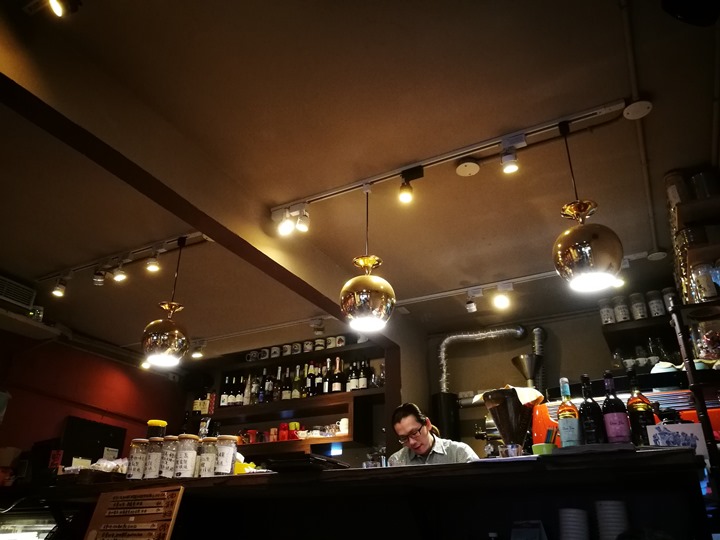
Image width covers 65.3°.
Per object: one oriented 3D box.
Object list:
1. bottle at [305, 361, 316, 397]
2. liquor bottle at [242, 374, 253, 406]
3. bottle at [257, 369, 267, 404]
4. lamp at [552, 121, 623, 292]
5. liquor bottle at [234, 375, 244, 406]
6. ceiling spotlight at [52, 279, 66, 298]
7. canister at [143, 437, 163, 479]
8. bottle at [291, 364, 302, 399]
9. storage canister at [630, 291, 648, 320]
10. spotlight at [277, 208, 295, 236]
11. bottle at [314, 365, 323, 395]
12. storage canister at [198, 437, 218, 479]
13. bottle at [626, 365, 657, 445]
[{"bbox_3d":[-0.421,0.942,4.830,0.082,0.312,0.082,1,-27,0],"label":"bottle"},{"bbox_3d":[-1.017,1.097,5.112,0.072,0.300,0.072,1,-27,0],"label":"liquor bottle"},{"bbox_3d":[-0.931,1.101,5.312,0.080,0.305,0.080,1,-26,0],"label":"bottle"},{"bbox_3d":[0.870,-0.289,2.238,0.250,0.735,0.250,-13,-29,26],"label":"lamp"},{"bbox_3d":[-1.092,1.111,5.148,0.076,0.298,0.076,-13,-30,25],"label":"liquor bottle"},{"bbox_3d":[-2.179,0.134,4.080,0.078,0.125,0.085,-13,-30,25],"label":"ceiling spotlight"},{"bbox_3d":[-1.114,1.019,3.040,0.087,0.217,0.087,1,-27,0],"label":"canister"},{"bbox_3d":[-0.581,1.021,5.147,0.085,0.305,0.085,1,-26,0],"label":"bottle"},{"bbox_3d":[1.925,0.256,3.896,0.094,0.203,0.094,-13,-30,25],"label":"storage canister"},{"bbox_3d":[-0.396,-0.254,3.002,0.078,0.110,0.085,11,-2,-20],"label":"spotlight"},{"bbox_3d":[-0.372,0.983,5.045,0.078,0.285,0.078,1,-26,0],"label":"bottle"},{"bbox_3d":[-0.775,0.954,2.862,0.084,0.195,0.084,7,-26,-13],"label":"storage canister"},{"bbox_3d":[1.062,0.524,2.127,0.083,0.293,0.083,-13,-30,25],"label":"bottle"}]

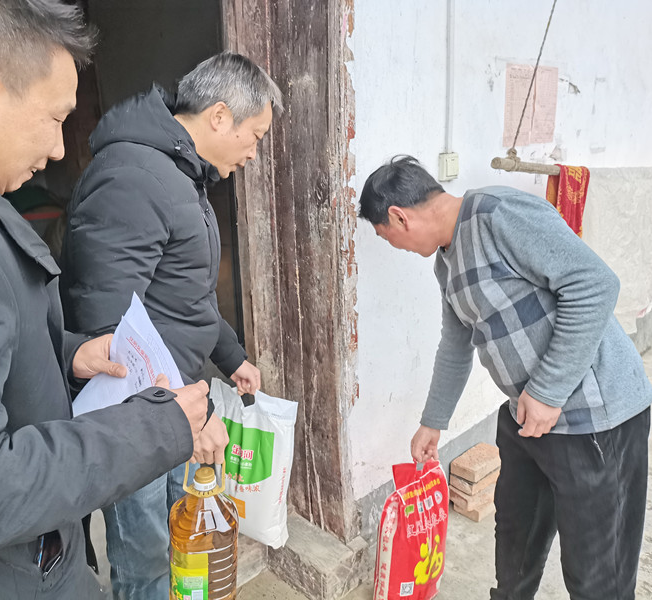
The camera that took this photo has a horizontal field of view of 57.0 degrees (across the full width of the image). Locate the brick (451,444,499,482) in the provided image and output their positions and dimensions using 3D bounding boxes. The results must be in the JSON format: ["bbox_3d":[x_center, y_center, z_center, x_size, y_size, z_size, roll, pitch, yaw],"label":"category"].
[{"bbox_3d":[0.647,0.685,2.537,0.236,0.049,0.113,-15,20,-43],"label":"brick"}]

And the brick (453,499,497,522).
[{"bbox_3d":[0.657,0.837,2.514,0.236,0.049,0.113,-14,19,-41],"label":"brick"}]

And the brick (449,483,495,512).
[{"bbox_3d":[0.646,0.793,2.496,0.236,0.049,0.113,-9,16,-26],"label":"brick"}]

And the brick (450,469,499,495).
[{"bbox_3d":[0.643,0.736,2.528,0.236,0.049,0.113,-14,19,-40],"label":"brick"}]

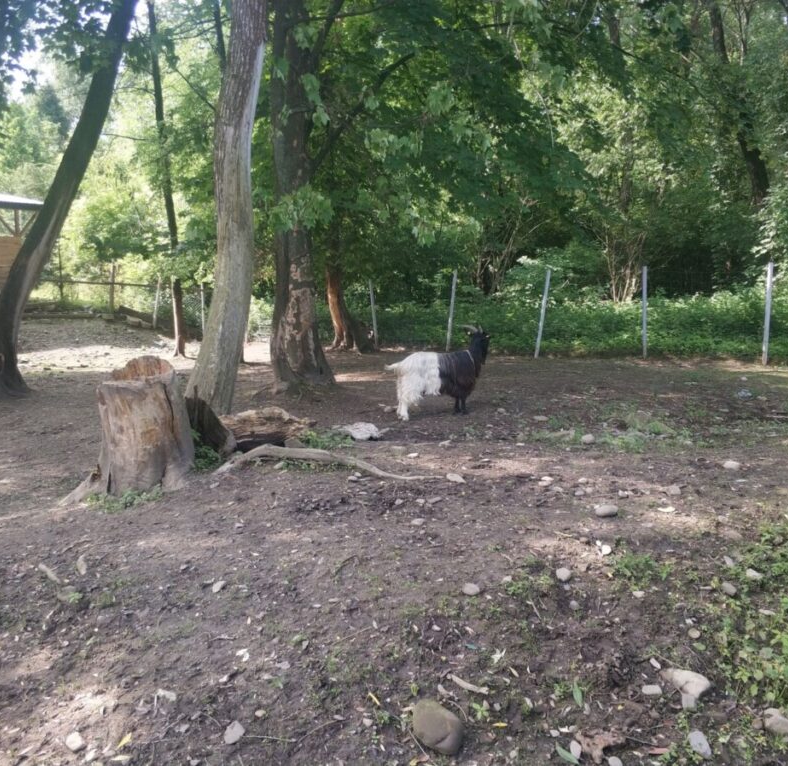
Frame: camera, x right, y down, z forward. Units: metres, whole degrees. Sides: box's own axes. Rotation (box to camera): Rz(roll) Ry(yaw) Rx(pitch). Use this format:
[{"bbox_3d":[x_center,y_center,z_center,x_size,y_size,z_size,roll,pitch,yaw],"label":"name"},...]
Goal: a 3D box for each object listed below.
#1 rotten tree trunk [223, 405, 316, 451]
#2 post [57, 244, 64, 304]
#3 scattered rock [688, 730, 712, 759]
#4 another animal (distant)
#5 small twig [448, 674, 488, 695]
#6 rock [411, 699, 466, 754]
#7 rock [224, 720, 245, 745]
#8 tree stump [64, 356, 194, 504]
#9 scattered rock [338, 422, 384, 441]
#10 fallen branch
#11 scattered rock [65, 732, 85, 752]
[{"bbox_3d":[-1.147,0.419,7.222,0.930,0.380,0.500,0,7,0],"label":"rotten tree trunk"},{"bbox_3d":[-9.612,-3.127,23.000,0.090,1.700,0.090,0,6,0],"label":"post"},{"bbox_3d":[0.965,1.138,2.513,0.051,0.050,0.105,-2,7,-15],"label":"scattered rock"},{"bbox_3d":[0.513,-0.128,9.300,1.170,1.060,0.400,-2,6,-20],"label":"another animal (distant)"},{"bbox_3d":[0.270,1.108,2.945,0.190,0.022,0.035,6,9,40],"label":"small twig"},{"bbox_3d":[0.139,1.091,2.540,0.157,0.140,0.170,-2,7,-20],"label":"rock"},{"bbox_3d":[-0.532,1.165,2.660,0.064,0.045,0.070,0,6,0],"label":"rock"},{"bbox_3d":[-2.046,0.362,6.220,0.900,1.000,0.820,0,6,0],"label":"tree stump"},{"bbox_3d":[-0.327,0.474,7.807,0.440,0.155,0.310,0,7,0],"label":"scattered rock"},{"bbox_3d":[-0.579,0.654,6.650,1.770,0.200,0.420,0,6,0],"label":"fallen branch"},{"bbox_3d":[-1.013,1.140,2.531,0.053,0.046,0.056,0,7,0],"label":"scattered rock"}]

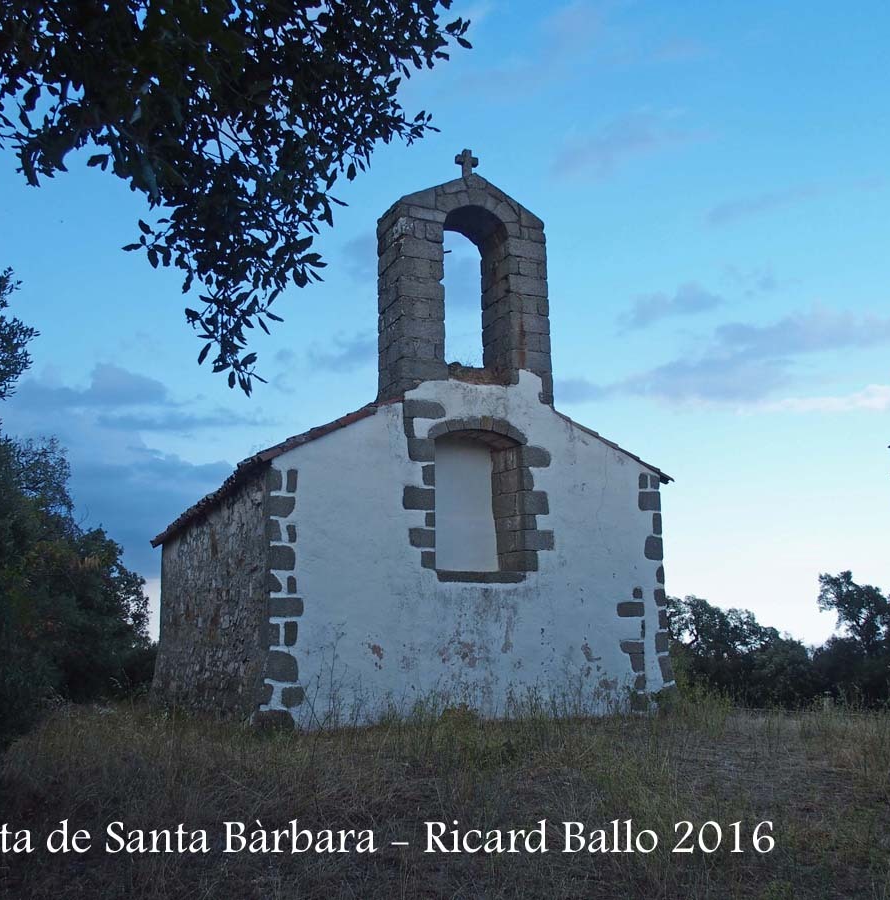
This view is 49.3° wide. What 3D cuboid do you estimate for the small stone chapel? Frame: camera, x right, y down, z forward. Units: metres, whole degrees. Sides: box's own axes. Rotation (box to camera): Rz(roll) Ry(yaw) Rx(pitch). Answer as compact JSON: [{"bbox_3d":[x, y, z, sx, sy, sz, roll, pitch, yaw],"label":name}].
[{"bbox_3d":[-1.329,0.388,16.327,5.691,7.300,9.360,3,-10,-23],"label":"small stone chapel"}]

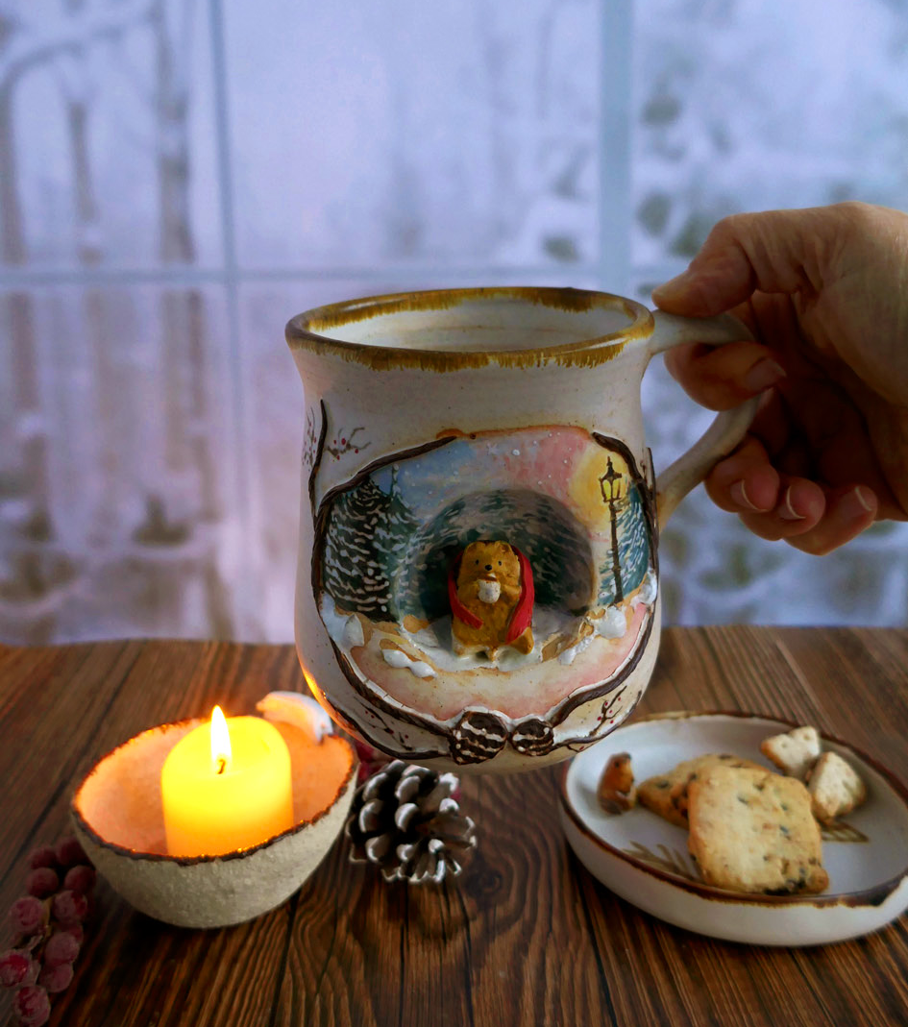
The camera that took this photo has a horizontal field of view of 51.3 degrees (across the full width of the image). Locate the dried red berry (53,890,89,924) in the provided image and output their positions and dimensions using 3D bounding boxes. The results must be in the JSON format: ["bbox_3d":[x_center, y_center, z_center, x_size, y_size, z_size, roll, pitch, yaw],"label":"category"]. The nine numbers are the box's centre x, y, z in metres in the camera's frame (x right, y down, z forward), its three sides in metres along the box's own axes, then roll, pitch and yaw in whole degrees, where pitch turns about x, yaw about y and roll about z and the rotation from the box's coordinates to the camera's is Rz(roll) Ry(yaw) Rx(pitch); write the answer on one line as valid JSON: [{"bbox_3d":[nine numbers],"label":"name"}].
[{"bbox_3d":[-0.135,0.138,0.332,0.012,0.012,0.012,-1,16,0],"label":"dried red berry"}]

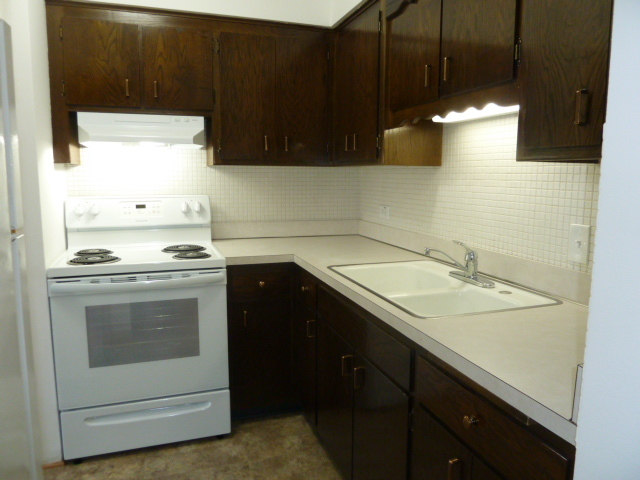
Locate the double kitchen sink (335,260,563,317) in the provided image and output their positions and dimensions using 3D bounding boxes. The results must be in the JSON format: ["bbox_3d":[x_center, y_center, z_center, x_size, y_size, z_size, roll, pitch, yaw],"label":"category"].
[{"bbox_3d":[0.414,0.253,1.826,0.552,0.191,0.809,-3,9,-19],"label":"double kitchen sink"}]

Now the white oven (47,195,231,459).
[{"bbox_3d":[-0.916,0.379,2.451,0.754,1.193,0.712,-3,9,-19],"label":"white oven"}]

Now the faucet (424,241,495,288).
[{"bbox_3d":[0.496,0.086,1.739,0.242,0.172,0.248,-3,9,-19],"label":"faucet"}]

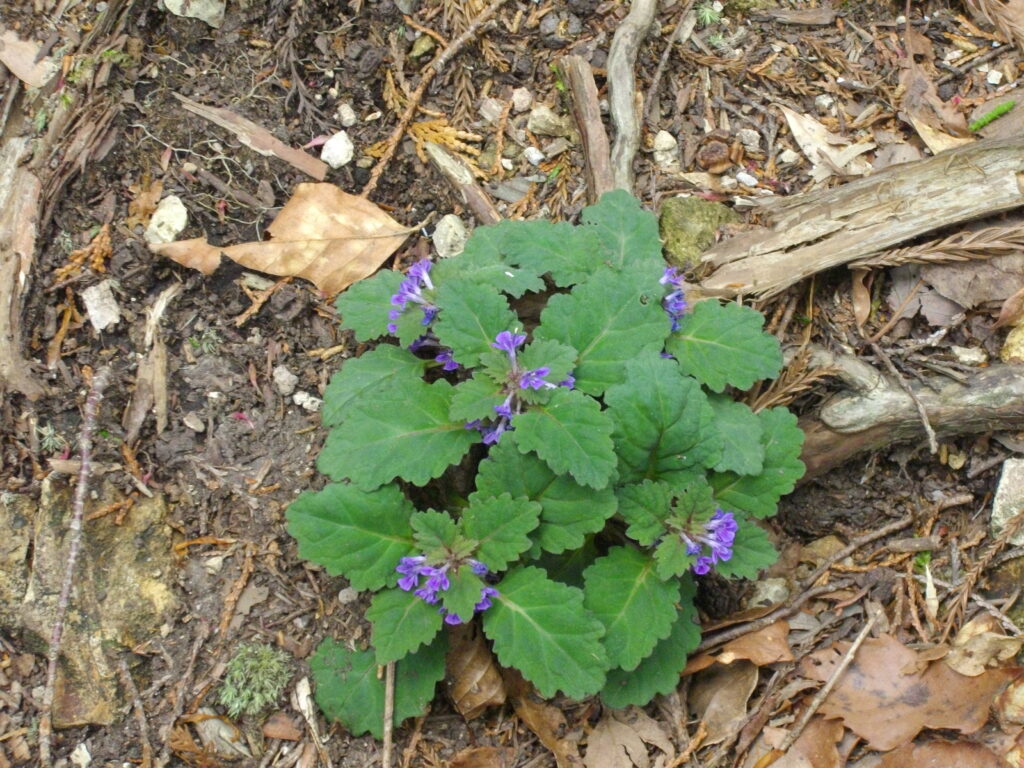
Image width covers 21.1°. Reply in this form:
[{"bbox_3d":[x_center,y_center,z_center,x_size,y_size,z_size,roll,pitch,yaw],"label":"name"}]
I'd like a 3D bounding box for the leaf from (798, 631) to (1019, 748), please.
[{"bbox_3d":[0.122,0.094,0.845,0.063,0.012,0.035,0,63,0],"label":"leaf"}]

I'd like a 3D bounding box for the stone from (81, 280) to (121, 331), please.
[{"bbox_3d":[-0.136,-0.025,0.909,0.011,0.008,0.016,-14,63,-7],"label":"stone"}]

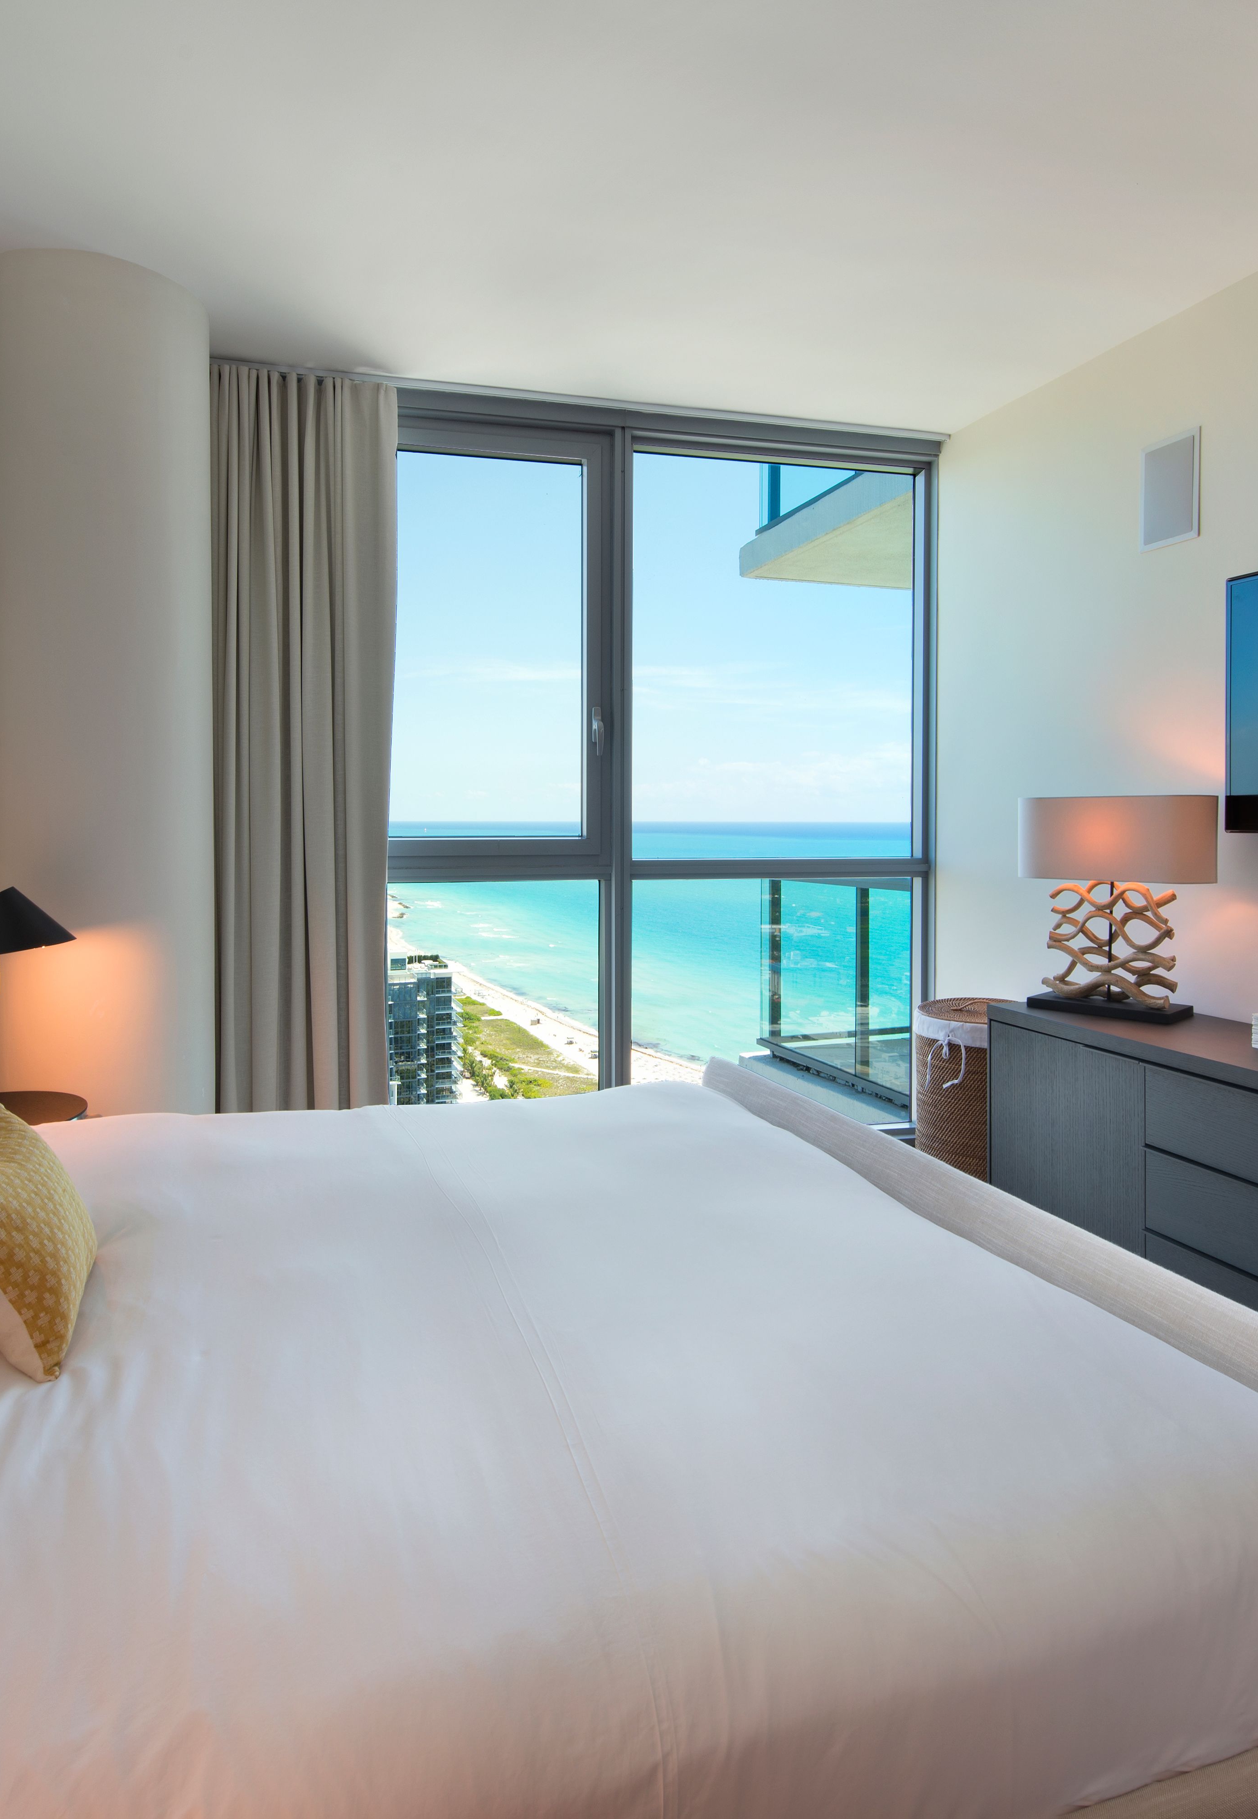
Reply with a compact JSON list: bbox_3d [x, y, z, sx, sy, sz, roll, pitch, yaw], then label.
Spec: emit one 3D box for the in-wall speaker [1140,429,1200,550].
[{"bbox_3d":[1.558,-1.208,3.070,0.031,0.304,0.207,-2,4,-20],"label":"in-wall speaker"}]

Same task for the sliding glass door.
[{"bbox_3d":[0.144,-0.415,3.776,2.191,2.601,0.122,-2,4,-20],"label":"sliding glass door"}]

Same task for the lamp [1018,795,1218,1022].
[{"bbox_3d":[1.352,-0.014,2.988,0.214,0.607,0.510,-4,5,-42],"label":"lamp"}]

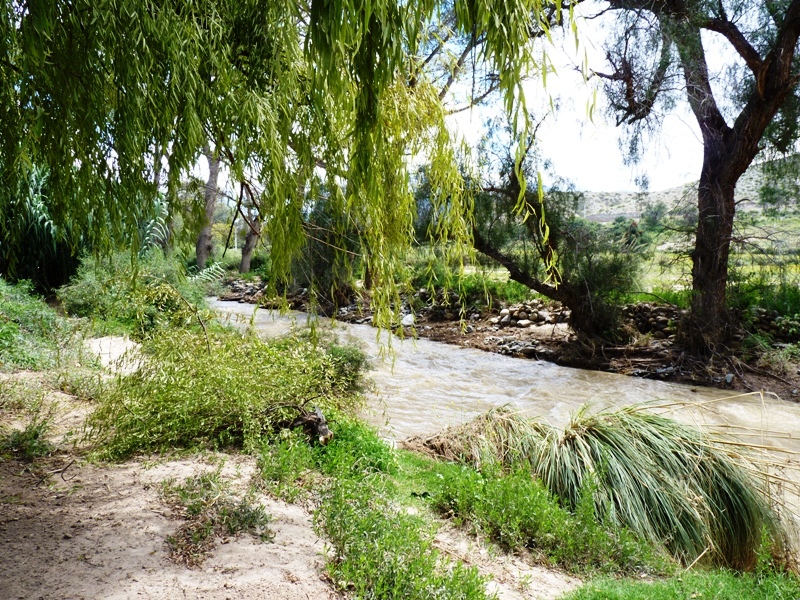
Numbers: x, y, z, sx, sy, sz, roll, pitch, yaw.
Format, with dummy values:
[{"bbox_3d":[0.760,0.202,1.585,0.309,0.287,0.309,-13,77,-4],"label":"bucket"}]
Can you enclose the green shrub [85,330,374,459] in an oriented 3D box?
[{"bbox_3d":[-1.400,0.623,5.242,2.200,0.880,1.600,0,6,0],"label":"green shrub"}]

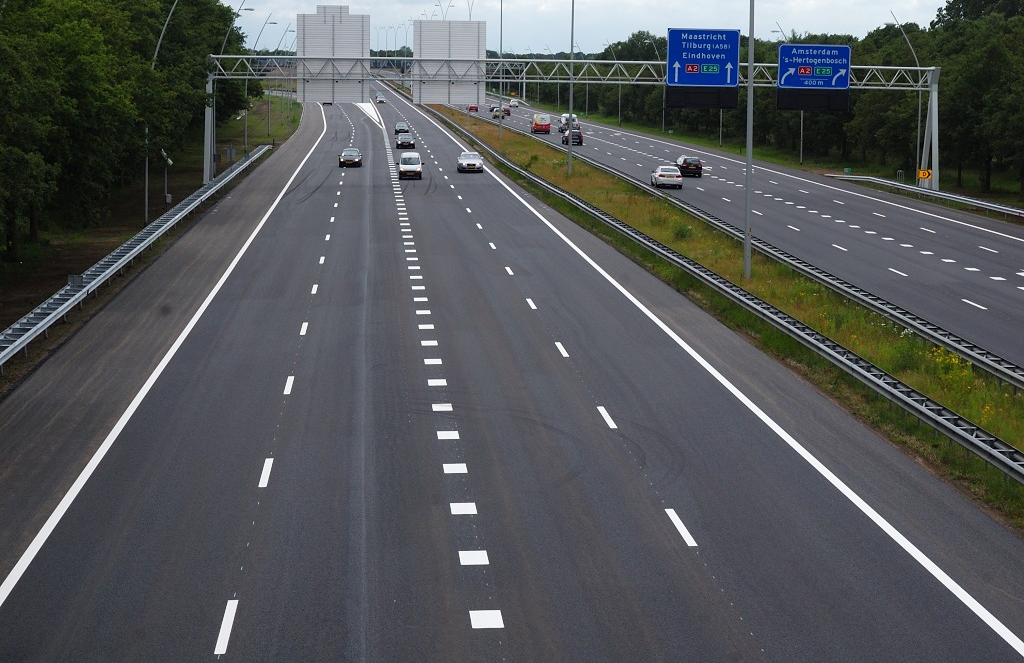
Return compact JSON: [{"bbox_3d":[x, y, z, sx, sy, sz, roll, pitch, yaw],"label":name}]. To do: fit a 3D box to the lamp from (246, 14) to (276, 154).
[{"bbox_3d":[-24.072,-23.752,204.476,3.120,13.320,0.380,0,7,-4],"label":"lamp"}]

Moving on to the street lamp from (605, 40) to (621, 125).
[{"bbox_3d":[15.250,-37.784,323.684,2.980,13.040,0.380,0,7,-4],"label":"street lamp"}]

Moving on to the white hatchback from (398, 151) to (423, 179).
[{"bbox_3d":[-7.380,-12.017,155.155,1.680,1.820,4.050,0,7,-4],"label":"white hatchback"}]

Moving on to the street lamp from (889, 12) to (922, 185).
[{"bbox_3d":[29.741,-17.664,162.324,2.980,13.390,0.380,0,7,-3],"label":"street lamp"}]

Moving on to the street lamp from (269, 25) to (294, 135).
[{"bbox_3d":[-27.455,-29.870,253.575,3.120,13.290,0.380,0,7,-4],"label":"street lamp"}]

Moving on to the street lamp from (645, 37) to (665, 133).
[{"bbox_3d":[19.201,-33.240,287.144,2.980,13.110,0.380,0,7,-4],"label":"street lamp"}]

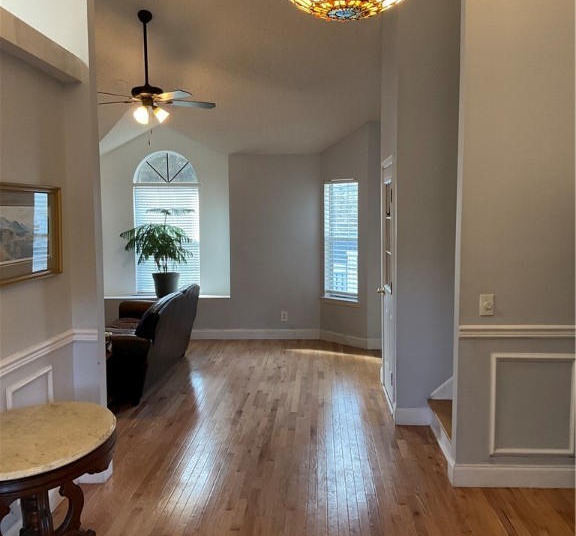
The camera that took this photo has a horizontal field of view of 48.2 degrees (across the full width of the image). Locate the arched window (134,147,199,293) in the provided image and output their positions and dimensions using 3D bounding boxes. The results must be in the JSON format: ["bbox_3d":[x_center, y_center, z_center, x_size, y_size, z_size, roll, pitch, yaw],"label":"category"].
[{"bbox_3d":[-1.654,-0.608,8.803,0.901,1.959,0.110,0,5,3],"label":"arched window"}]

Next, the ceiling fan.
[{"bbox_3d":[-1.296,-1.823,5.863,1.290,1.025,1.270,0,5,3],"label":"ceiling fan"}]

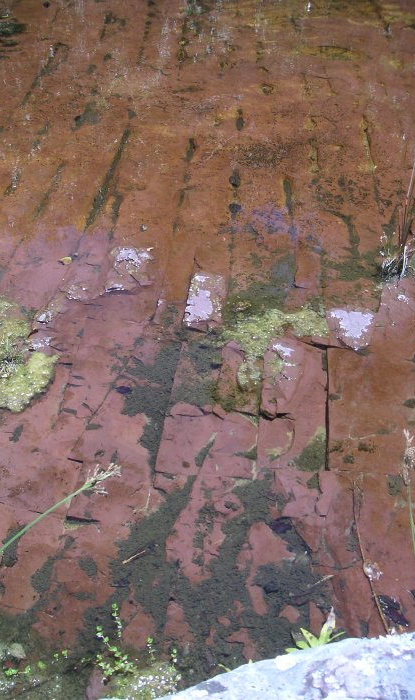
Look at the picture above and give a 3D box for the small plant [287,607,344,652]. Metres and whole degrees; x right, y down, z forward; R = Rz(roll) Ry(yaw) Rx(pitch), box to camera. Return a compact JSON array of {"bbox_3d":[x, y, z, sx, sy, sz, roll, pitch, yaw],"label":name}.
[{"bbox_3d":[0.234,0.624,1.680,0.130,0.090,0.120,0,36,0],"label":"small plant"}]

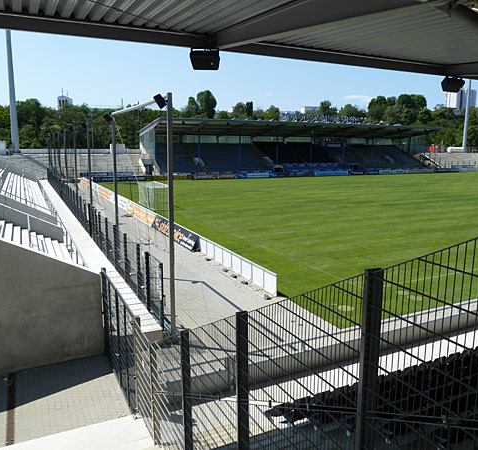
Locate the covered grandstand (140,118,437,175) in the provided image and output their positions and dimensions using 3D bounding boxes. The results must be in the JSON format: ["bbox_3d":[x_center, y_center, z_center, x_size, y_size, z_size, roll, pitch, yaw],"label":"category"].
[{"bbox_3d":[16.967,-20.102,115.628,82.500,12.400,19.000,-5,11,-26],"label":"covered grandstand"}]

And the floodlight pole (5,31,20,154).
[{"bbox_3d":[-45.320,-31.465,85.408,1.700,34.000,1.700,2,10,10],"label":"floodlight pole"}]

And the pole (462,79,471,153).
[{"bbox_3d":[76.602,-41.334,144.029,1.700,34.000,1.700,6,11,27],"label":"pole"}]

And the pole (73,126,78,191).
[{"bbox_3d":[-15.196,-5.032,40.672,0.180,8.500,0.180,-5,11,-26],"label":"pole"}]

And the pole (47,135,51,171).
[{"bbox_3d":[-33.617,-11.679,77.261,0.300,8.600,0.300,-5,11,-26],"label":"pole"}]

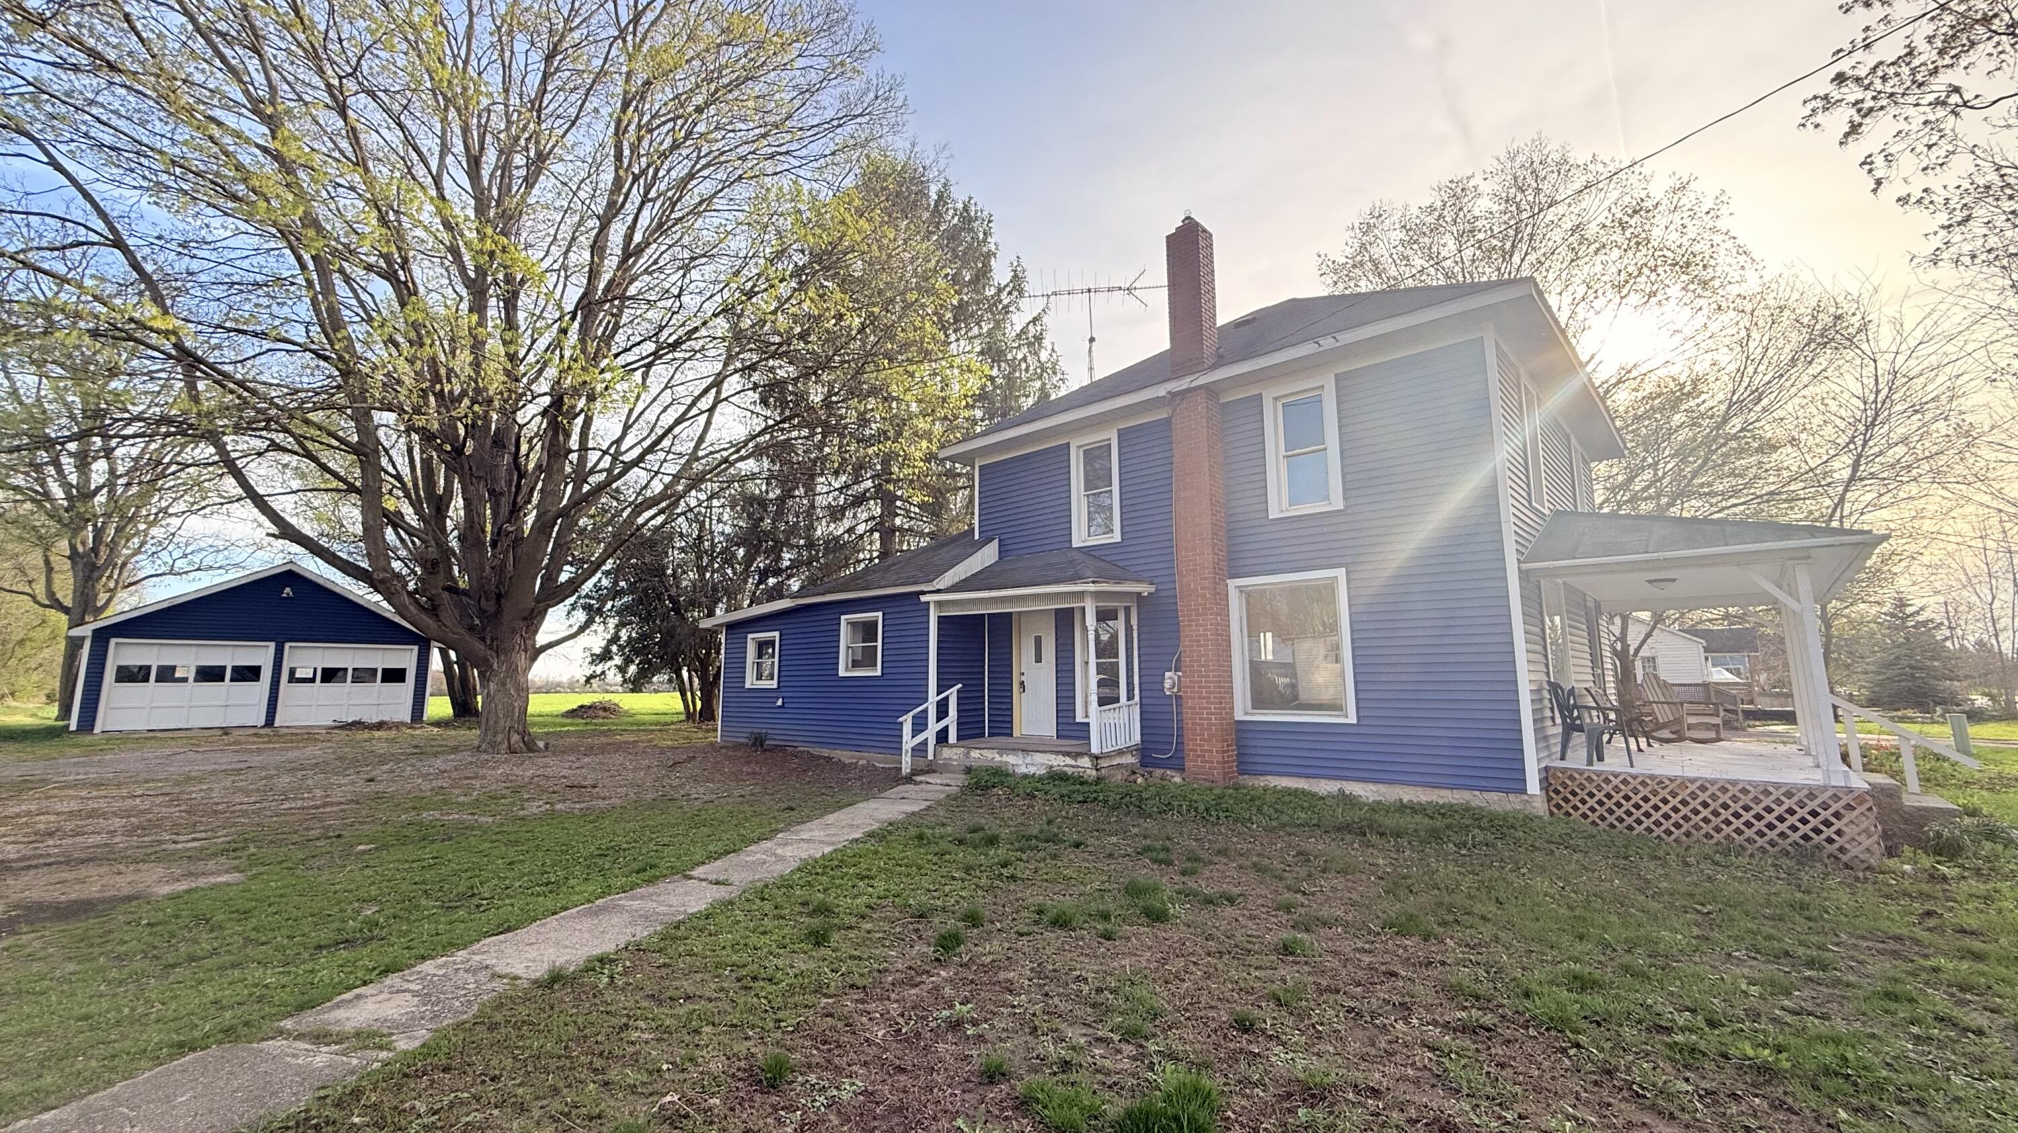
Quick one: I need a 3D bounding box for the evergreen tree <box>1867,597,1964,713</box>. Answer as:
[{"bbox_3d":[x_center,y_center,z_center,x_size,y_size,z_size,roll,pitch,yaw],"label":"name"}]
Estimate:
[{"bbox_3d":[53.263,5.203,48.546,4.200,7.200,4.200,8,-12,-42],"label":"evergreen tree"}]

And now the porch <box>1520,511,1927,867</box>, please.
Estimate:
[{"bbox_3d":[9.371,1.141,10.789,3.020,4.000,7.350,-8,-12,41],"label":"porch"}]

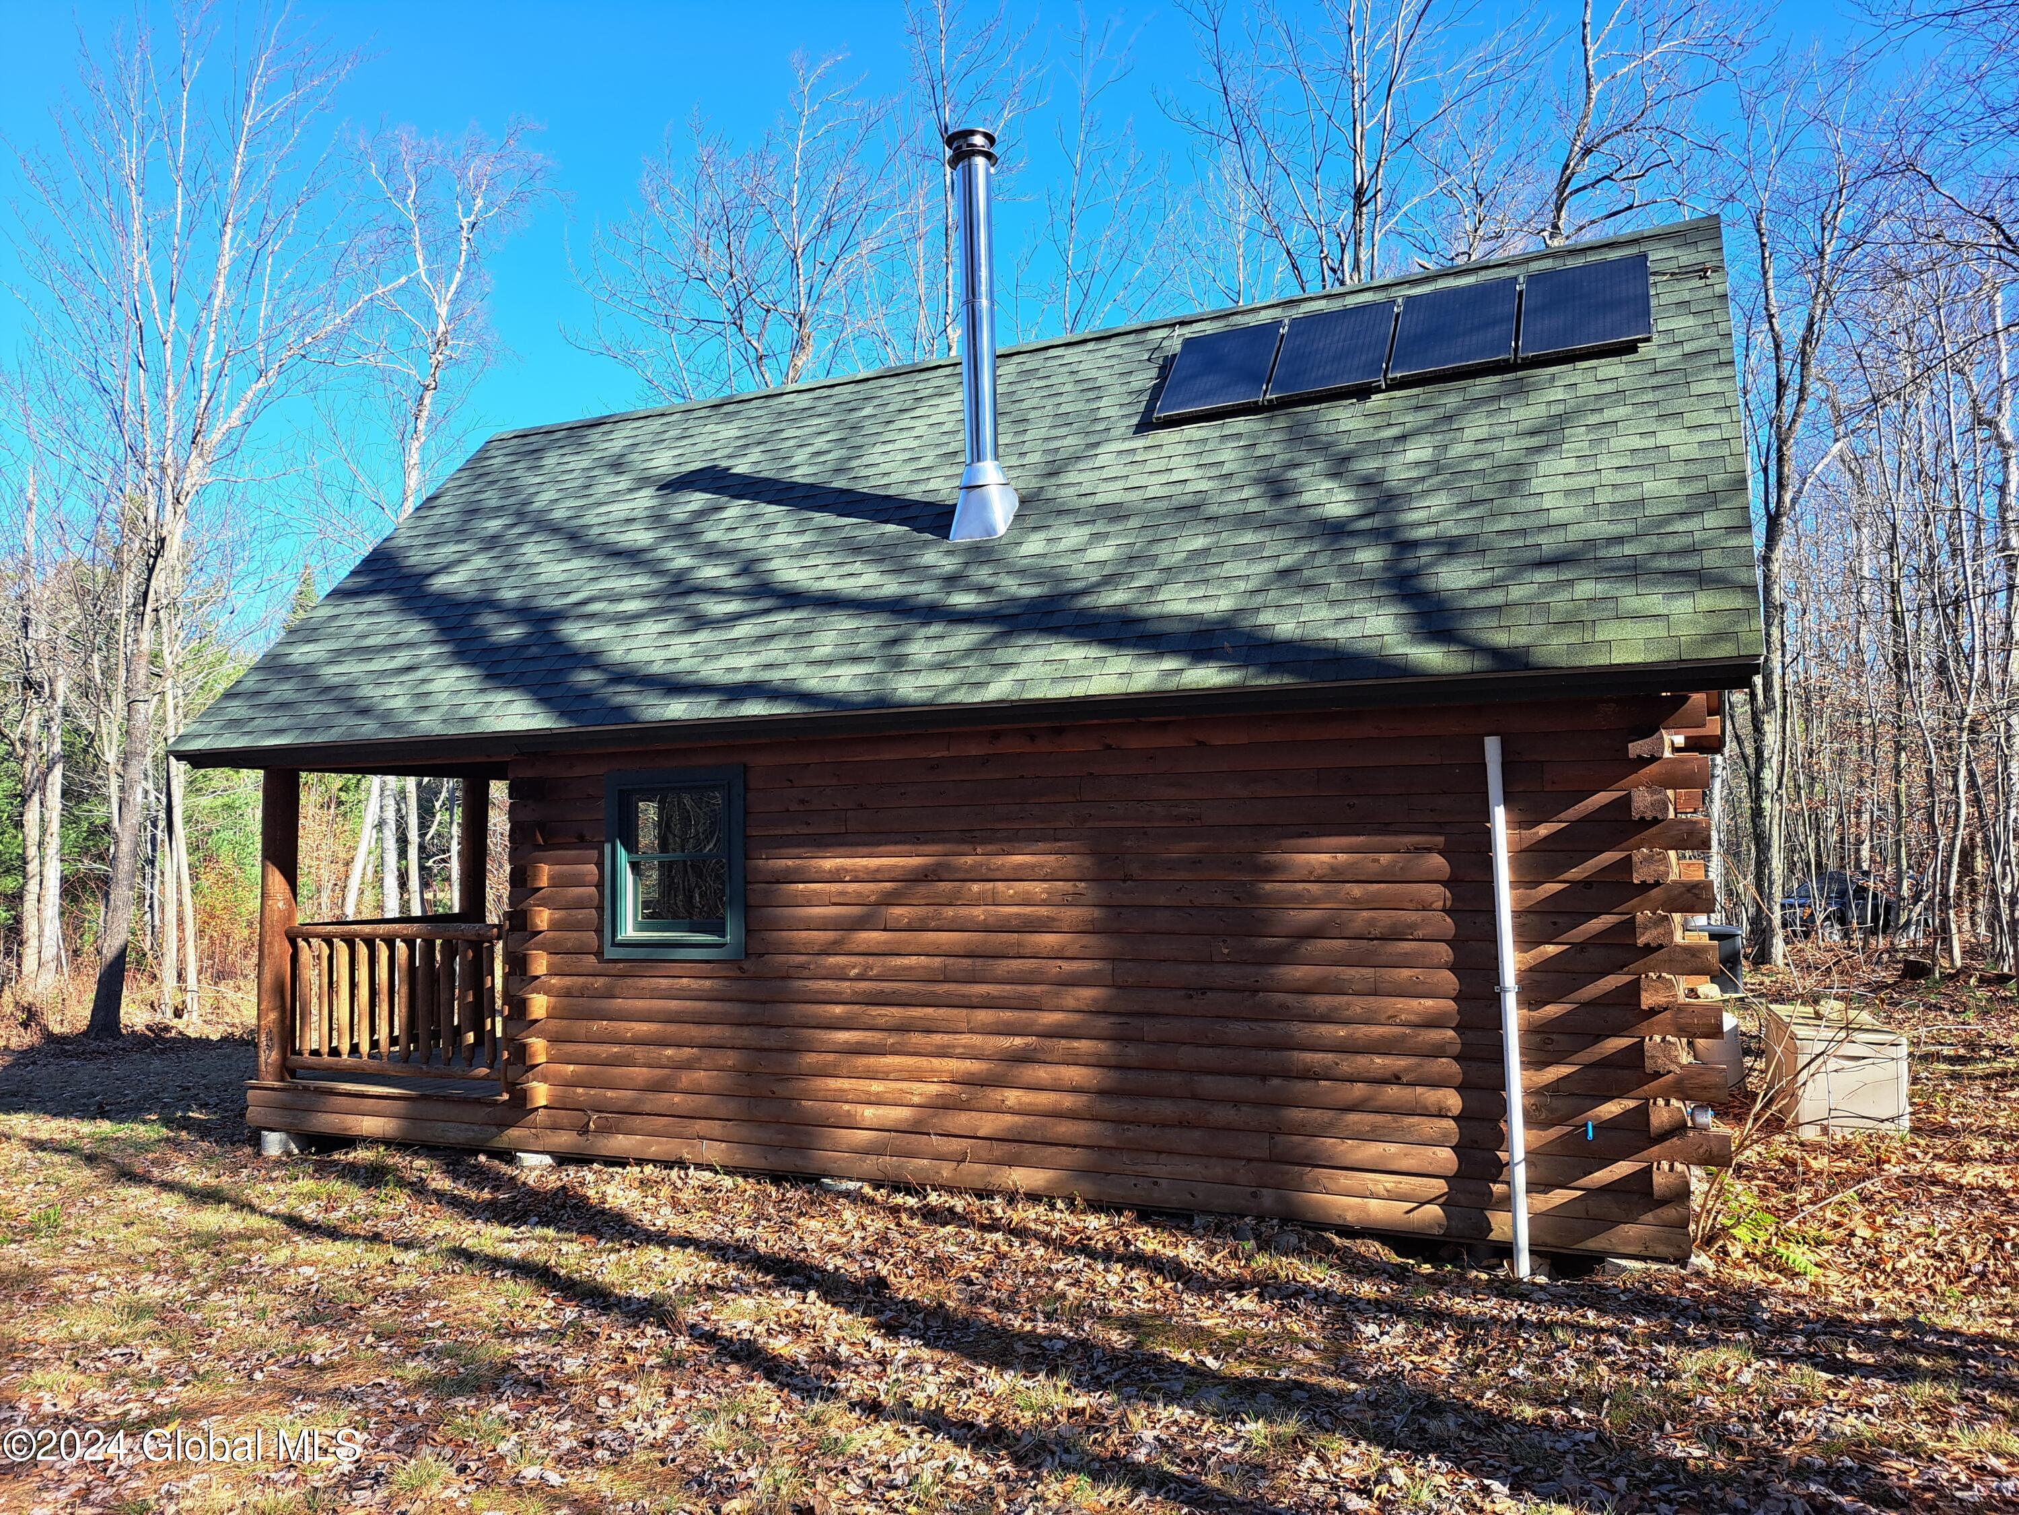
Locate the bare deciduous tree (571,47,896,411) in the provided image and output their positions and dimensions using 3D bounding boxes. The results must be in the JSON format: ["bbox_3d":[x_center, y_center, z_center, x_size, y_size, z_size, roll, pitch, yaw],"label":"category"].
[{"bbox_3d":[-4.046,-3.806,21.501,5.200,14.312,5.200,-3,-4,25],"label":"bare deciduous tree"}]

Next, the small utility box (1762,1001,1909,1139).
[{"bbox_3d":[5.164,1.965,8.761,0.570,0.650,1.050,-2,-4,21],"label":"small utility box"}]

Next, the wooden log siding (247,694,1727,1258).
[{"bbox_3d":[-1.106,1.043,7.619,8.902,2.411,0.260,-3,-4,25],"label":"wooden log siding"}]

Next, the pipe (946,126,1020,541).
[{"bbox_3d":[-0.163,-2.521,8.353,0.350,2.550,0.350,-3,-4,25],"label":"pipe"}]

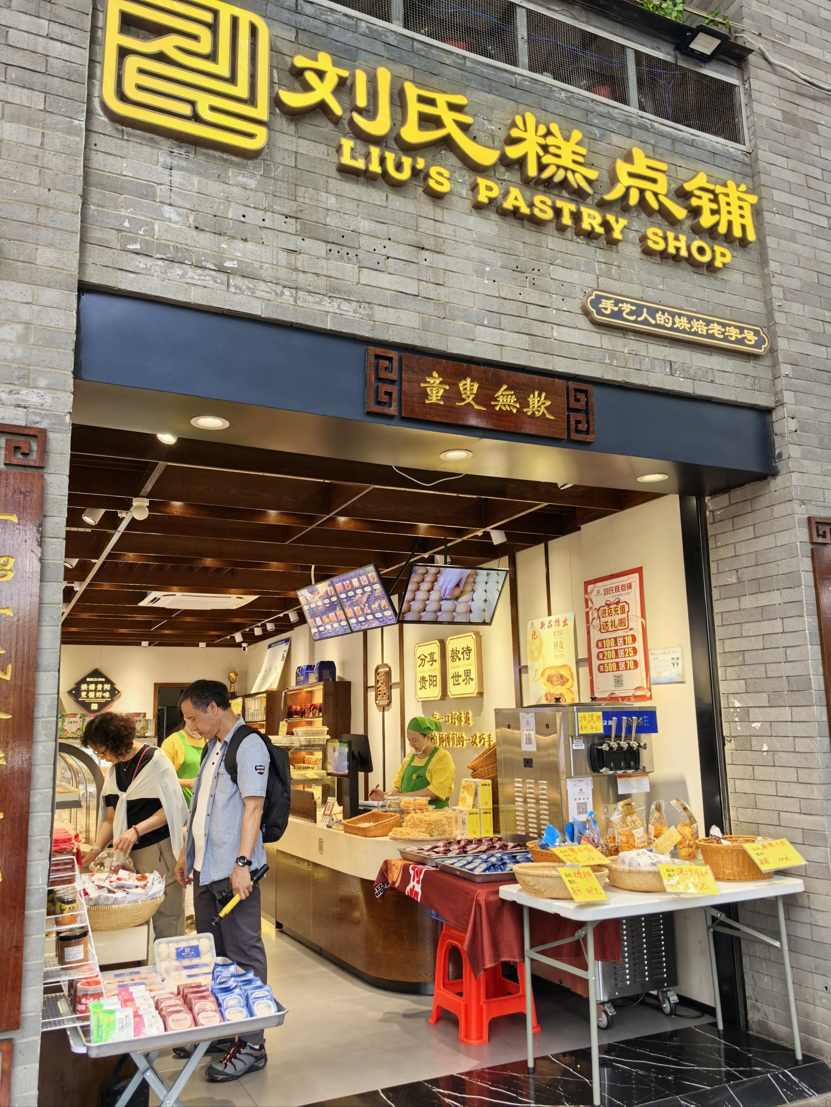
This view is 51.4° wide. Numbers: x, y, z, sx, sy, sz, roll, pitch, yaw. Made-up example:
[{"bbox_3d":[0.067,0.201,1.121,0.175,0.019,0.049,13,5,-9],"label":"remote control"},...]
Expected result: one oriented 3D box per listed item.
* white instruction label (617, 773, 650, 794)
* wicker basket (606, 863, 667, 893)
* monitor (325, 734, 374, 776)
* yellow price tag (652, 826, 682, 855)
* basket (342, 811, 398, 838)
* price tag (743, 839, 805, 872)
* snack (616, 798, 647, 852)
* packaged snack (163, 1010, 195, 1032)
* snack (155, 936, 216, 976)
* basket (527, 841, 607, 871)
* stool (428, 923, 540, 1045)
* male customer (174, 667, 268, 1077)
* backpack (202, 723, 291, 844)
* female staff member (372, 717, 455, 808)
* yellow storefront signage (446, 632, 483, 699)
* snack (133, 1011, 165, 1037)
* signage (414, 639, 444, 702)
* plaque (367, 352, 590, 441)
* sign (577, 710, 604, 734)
[{"bbox_3d":[1.119,1.184,4.435,0.197,0.094,0.006,4,-12,-25],"label":"white instruction label"},{"bbox_3d":[1.036,1.429,3.854,0.410,0.105,0.350,4,-12,-24],"label":"wicker basket"},{"bbox_3d":[-0.463,1.414,6.046,0.220,0.270,0.360,6,-13,-33],"label":"monitor"},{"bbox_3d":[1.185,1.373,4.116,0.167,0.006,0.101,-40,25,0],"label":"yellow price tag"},{"bbox_3d":[-0.267,1.650,5.260,0.235,0.115,0.310,5,-13,-29],"label":"basket"},{"bbox_3d":[1.548,1.300,3.720,0.210,0.005,0.150,-4,27,-15],"label":"price tag"},{"bbox_3d":[1.065,1.355,4.208,0.120,0.310,0.080,4,-12,-24],"label":"snack"},{"bbox_3d":[-0.715,1.421,2.621,0.090,0.100,0.030,4,-50,-24],"label":"packaged snack"},{"bbox_3d":[-0.838,1.480,3.173,0.205,0.050,0.165,4,30,-24],"label":"snack"},{"bbox_3d":[0.716,1.465,4.110,0.364,0.146,0.364,-1,-11,0],"label":"basket"},{"bbox_3d":[0.334,2.080,4.248,0.365,0.468,0.365,5,-12,-30],"label":"stool"},{"bbox_3d":[-0.893,1.445,4.016,0.420,1.690,0.480,7,-14,-36],"label":"male customer"},{"bbox_3d":[-0.809,1.081,4.134,0.328,0.535,0.323,4,-12,-25],"label":"backpack"},{"bbox_3d":[-0.002,1.892,5.921,0.520,1.500,0.470,-11,-15,41],"label":"female staff member"},{"bbox_3d":[0.403,0.914,7.004,0.048,0.495,0.525,4,-12,-25],"label":"yellow storefront signage"},{"bbox_3d":[-0.809,1.432,2.628,0.091,0.088,0.030,4,-47,-25],"label":"snack"},{"bbox_3d":[0.106,0.998,7.337,0.055,0.500,0.450,4,-12,-25],"label":"signage"},{"bbox_3d":[0.292,-0.630,3.524,1.058,0.254,0.035,4,-12,-24],"label":"plaque"},{"bbox_3d":[0.894,0.864,4.402,0.151,0.107,0.005,4,-12,-25],"label":"sign"}]

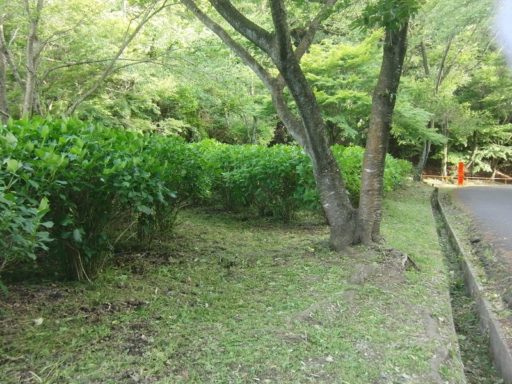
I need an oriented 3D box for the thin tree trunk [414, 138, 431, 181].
[{"bbox_3d":[8.068,-1.551,21.500,0.720,2.050,0.550,0,3,0],"label":"thin tree trunk"}]

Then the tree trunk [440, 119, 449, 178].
[{"bbox_3d":[10.196,-2.407,24.000,0.420,3.150,0.420,0,3,0],"label":"tree trunk"}]

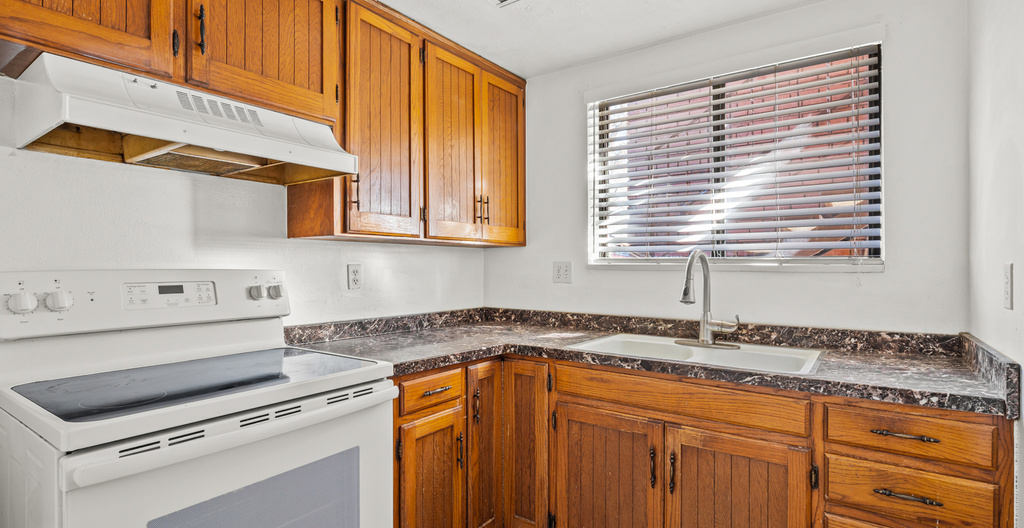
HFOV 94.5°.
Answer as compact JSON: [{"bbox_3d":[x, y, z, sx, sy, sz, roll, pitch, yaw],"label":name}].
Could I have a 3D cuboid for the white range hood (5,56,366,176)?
[{"bbox_3d":[-0.937,-0.405,1.463,0.465,0.187,0.752,0,-1,37],"label":"white range hood"}]

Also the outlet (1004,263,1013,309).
[{"bbox_3d":[1.236,0.055,1.180,0.010,0.114,0.070,0,-1,36],"label":"outlet"}]

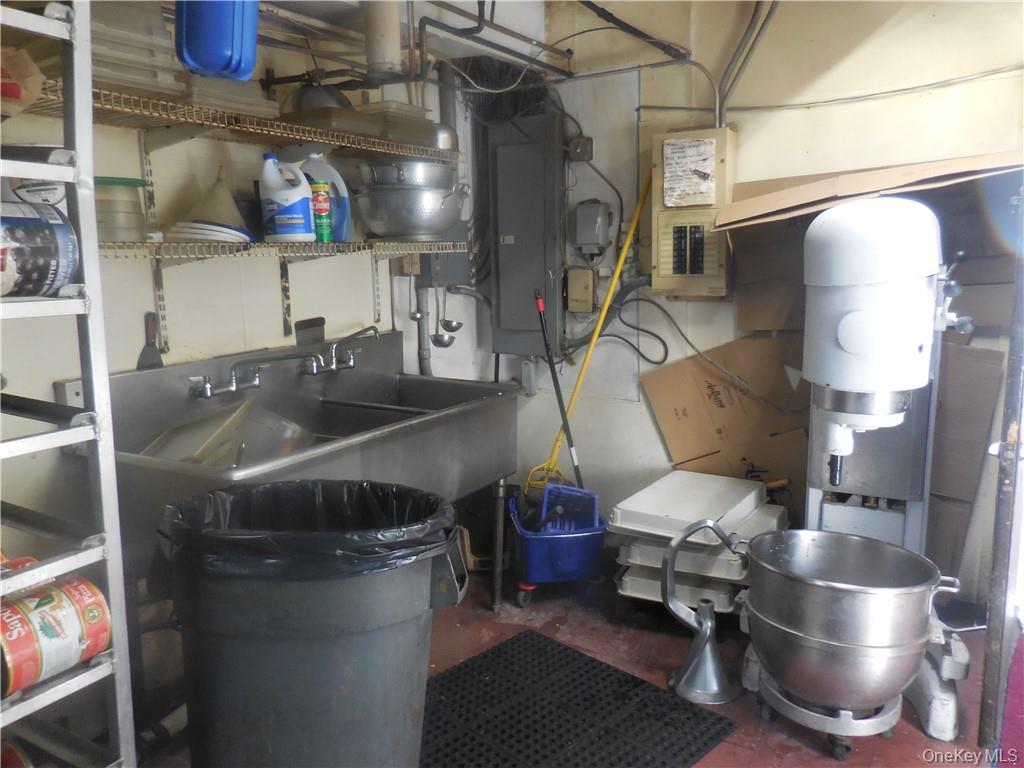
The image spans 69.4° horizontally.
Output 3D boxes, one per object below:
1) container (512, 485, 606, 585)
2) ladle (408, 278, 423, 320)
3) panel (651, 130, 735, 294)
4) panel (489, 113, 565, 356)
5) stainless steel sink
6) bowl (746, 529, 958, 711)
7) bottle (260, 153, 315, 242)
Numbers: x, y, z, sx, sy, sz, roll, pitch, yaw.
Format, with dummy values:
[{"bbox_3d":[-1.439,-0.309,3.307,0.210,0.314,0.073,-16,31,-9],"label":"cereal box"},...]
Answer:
[{"bbox_3d":[0.193,0.640,3.314,0.370,0.430,0.460,-3,10,-9],"label":"container"},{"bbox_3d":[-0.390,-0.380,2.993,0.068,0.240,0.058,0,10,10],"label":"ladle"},{"bbox_3d":[0.758,-0.710,3.107,0.315,0.660,0.110,4,11,31],"label":"panel"},{"bbox_3d":[0.074,-0.682,3.543,0.354,1.087,0.110,4,11,31],"label":"panel"},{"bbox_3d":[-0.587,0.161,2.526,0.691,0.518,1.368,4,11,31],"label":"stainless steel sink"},{"bbox_3d":[0.973,0.721,2.212,0.580,0.440,0.505,4,11,31],"label":"bowl"},{"bbox_3d":[-0.748,-0.609,2.462,0.172,0.295,0.120,-7,11,-28],"label":"bottle"}]

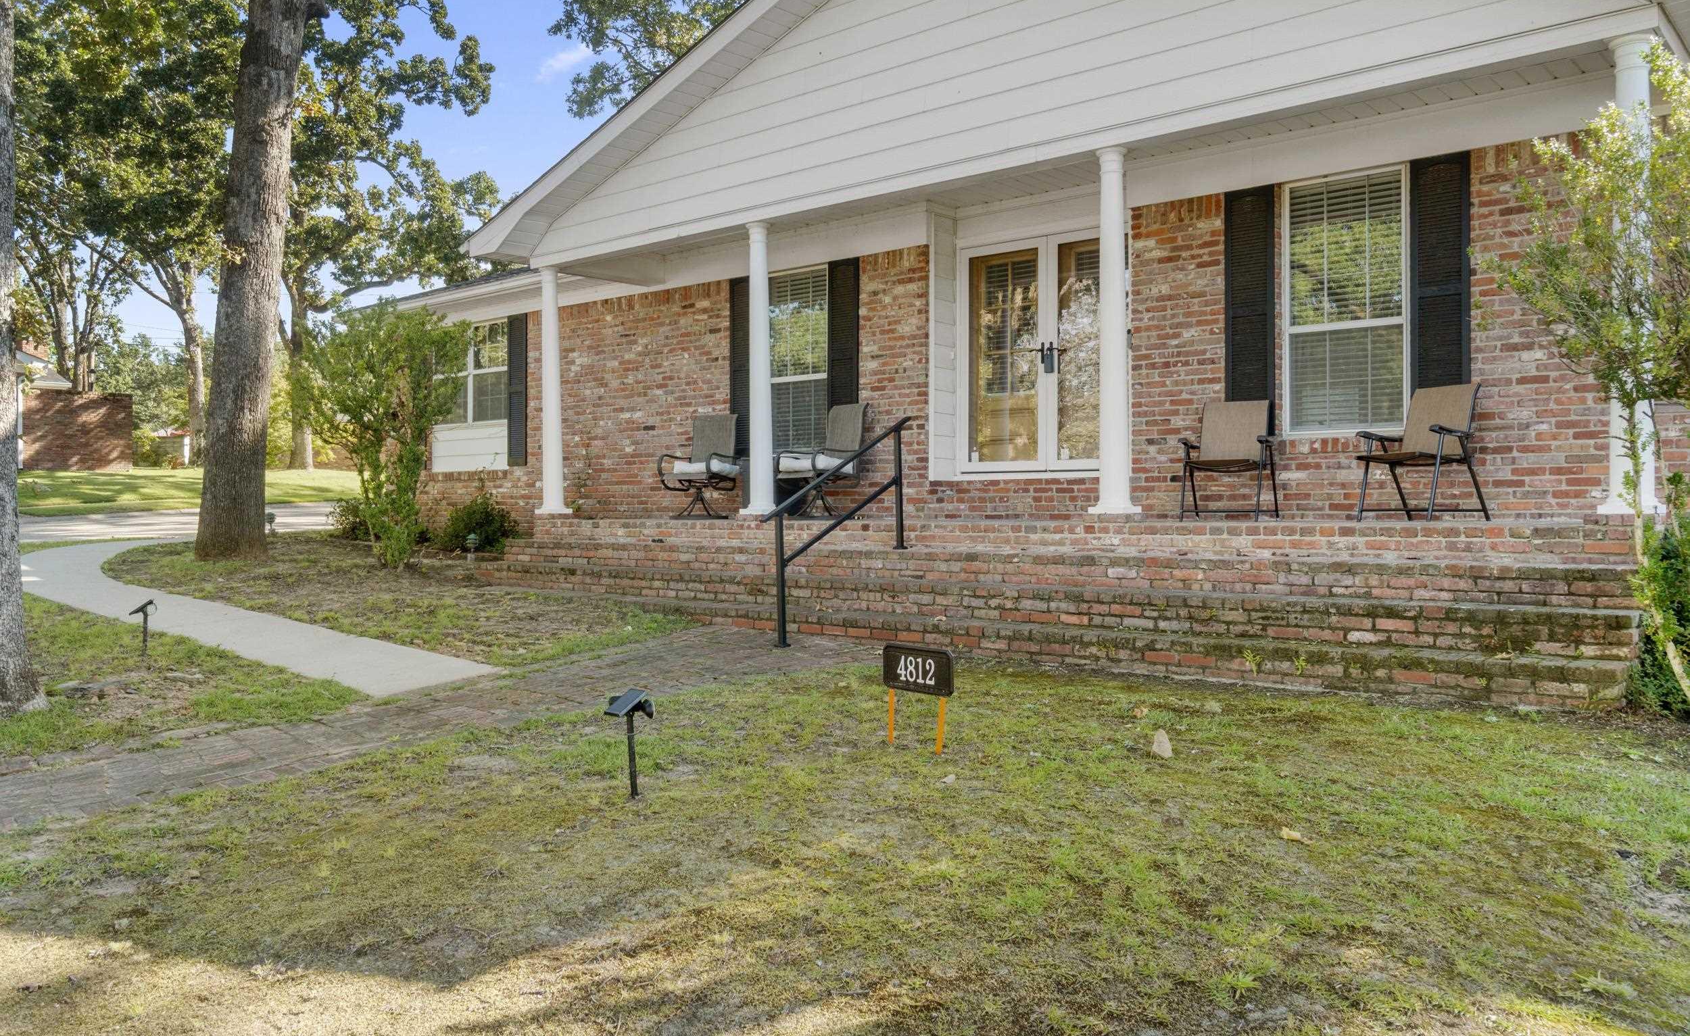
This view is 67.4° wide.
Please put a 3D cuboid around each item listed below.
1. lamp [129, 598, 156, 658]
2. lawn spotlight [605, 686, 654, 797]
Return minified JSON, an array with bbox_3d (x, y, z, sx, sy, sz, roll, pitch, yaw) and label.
[{"bbox_3d":[-4.125,0.647,7.450,0.150,0.335,0.130,0,0,-31],"label":"lamp"},{"bbox_3d":[-0.659,0.696,3.920,0.140,0.330,0.130,0,0,45],"label":"lawn spotlight"}]

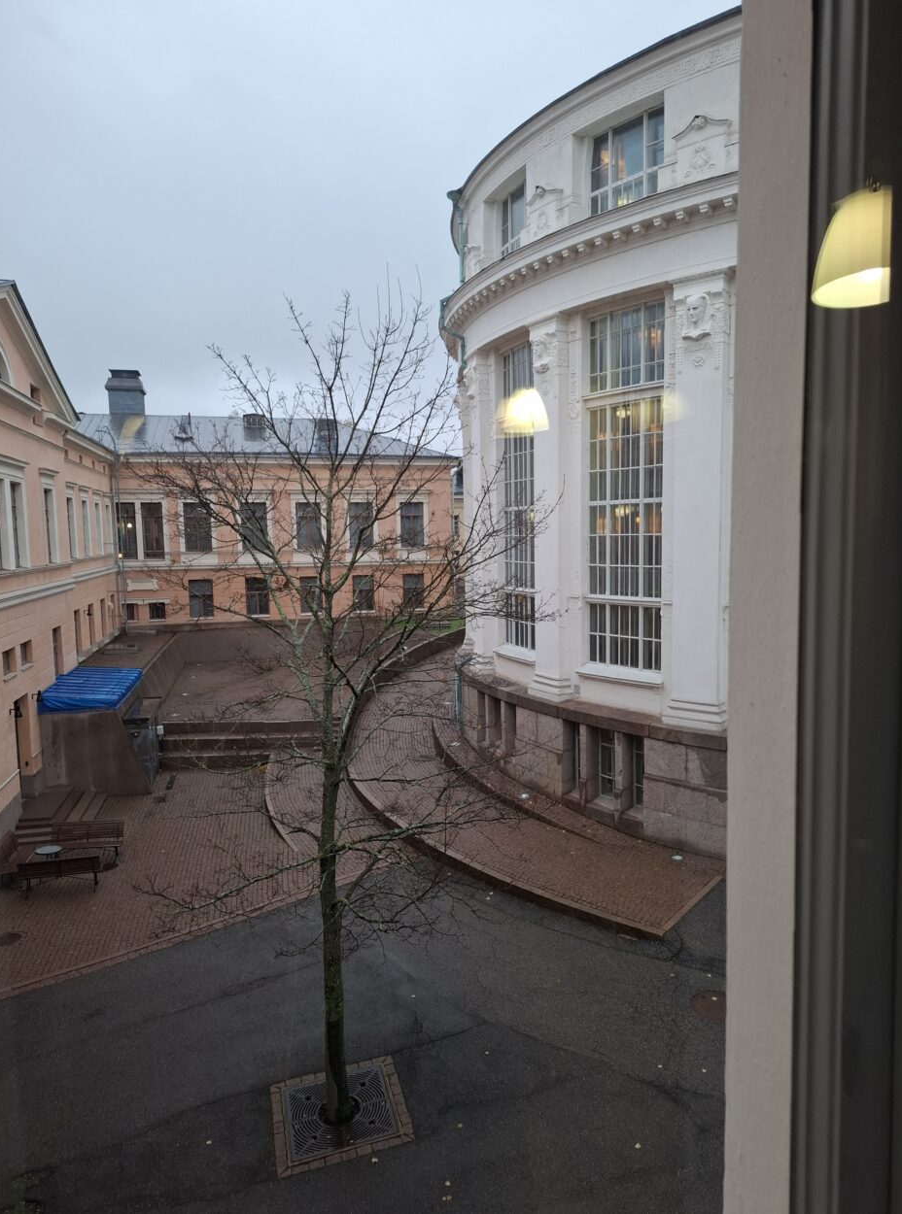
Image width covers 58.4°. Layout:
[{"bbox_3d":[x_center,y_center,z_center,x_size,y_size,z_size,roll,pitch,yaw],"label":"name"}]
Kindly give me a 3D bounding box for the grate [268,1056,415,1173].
[{"bbox_3d":[-1.553,6.993,11.159,1.750,0.060,1.750,-3,6,-15],"label":"grate"}]

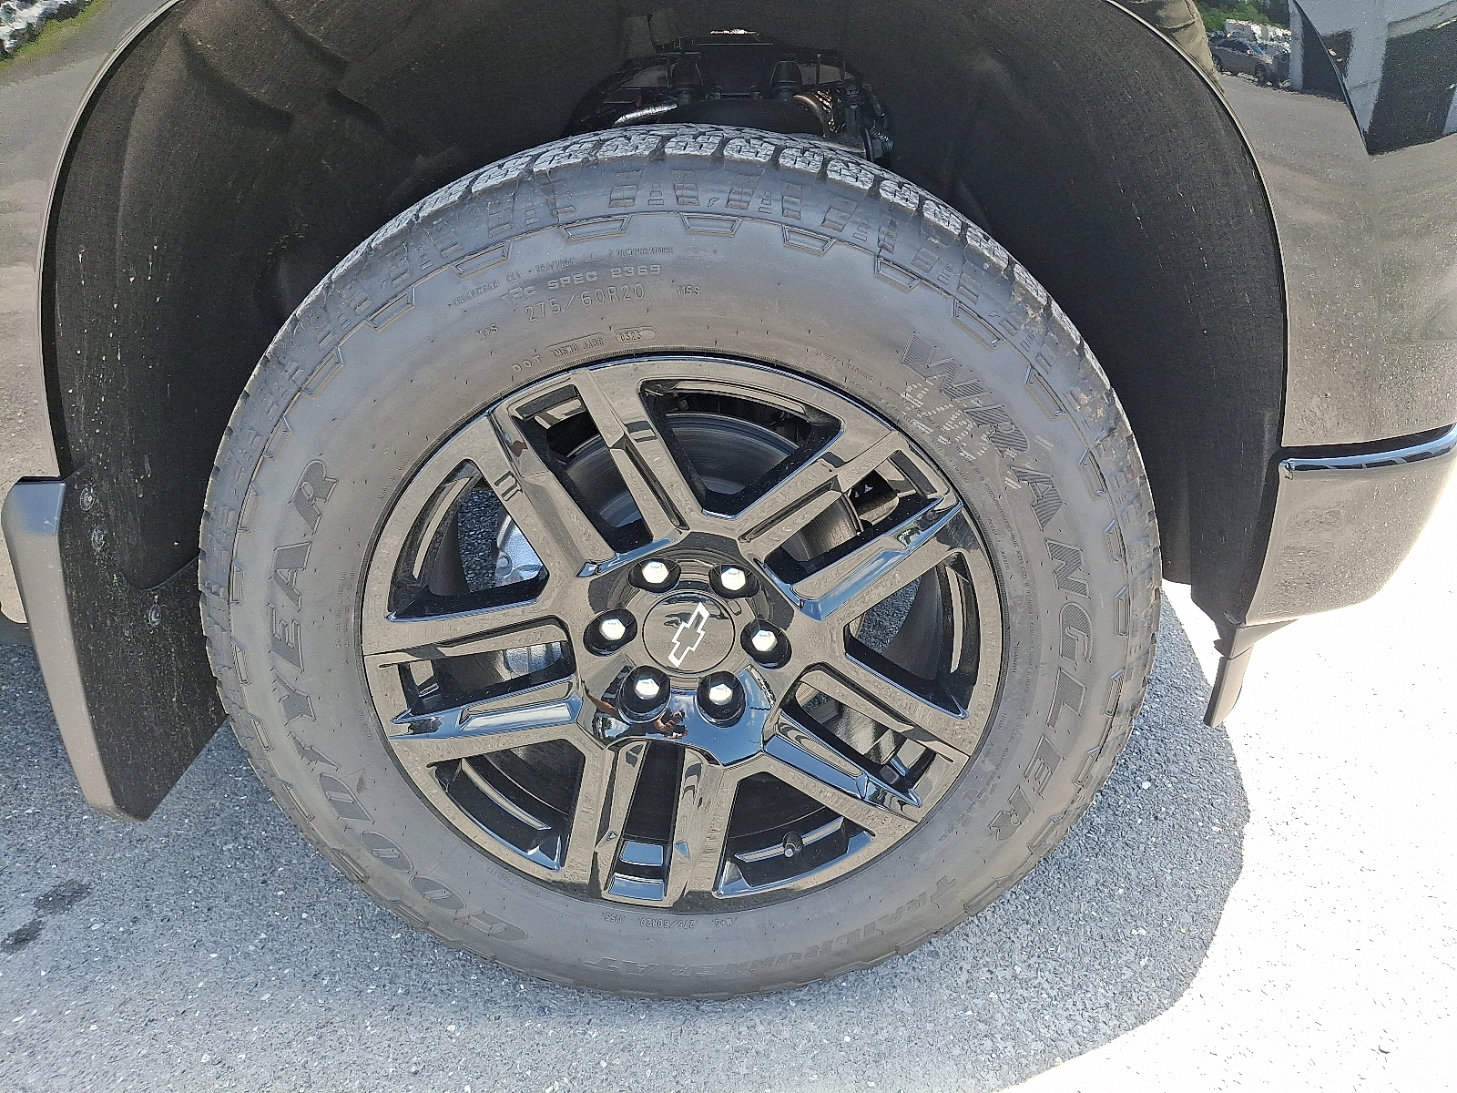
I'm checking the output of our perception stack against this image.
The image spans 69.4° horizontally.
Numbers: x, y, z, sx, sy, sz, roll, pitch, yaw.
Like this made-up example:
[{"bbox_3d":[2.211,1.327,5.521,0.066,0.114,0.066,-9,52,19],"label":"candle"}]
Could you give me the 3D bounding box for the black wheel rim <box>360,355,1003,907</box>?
[{"bbox_3d":[-0.041,0.059,1.004,0.546,0.546,0.220,0,24,-1],"label":"black wheel rim"}]

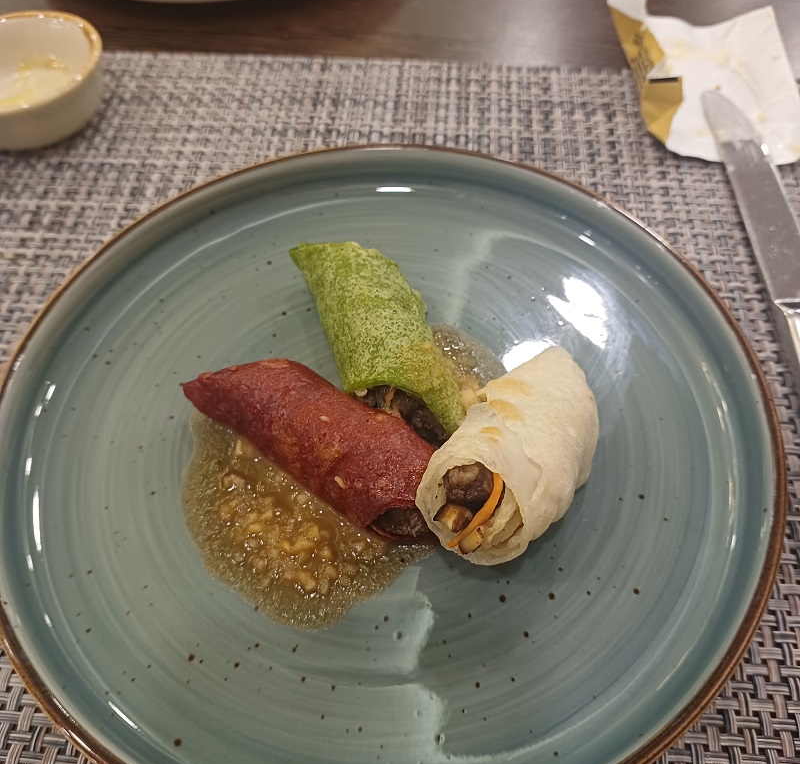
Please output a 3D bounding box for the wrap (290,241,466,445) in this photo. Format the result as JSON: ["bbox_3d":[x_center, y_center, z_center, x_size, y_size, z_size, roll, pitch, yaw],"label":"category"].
[{"bbox_3d":[-0.007,-0.016,0.229,0.033,0.028,0.082,-15,57,-10],"label":"wrap"}]

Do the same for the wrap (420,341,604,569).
[{"bbox_3d":[0.036,0.019,0.203,0.036,0.033,0.062,35,63,22],"label":"wrap"}]

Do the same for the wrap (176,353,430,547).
[{"bbox_3d":[-0.024,0.015,0.209,0.082,0.026,0.030,32,62,20],"label":"wrap"}]

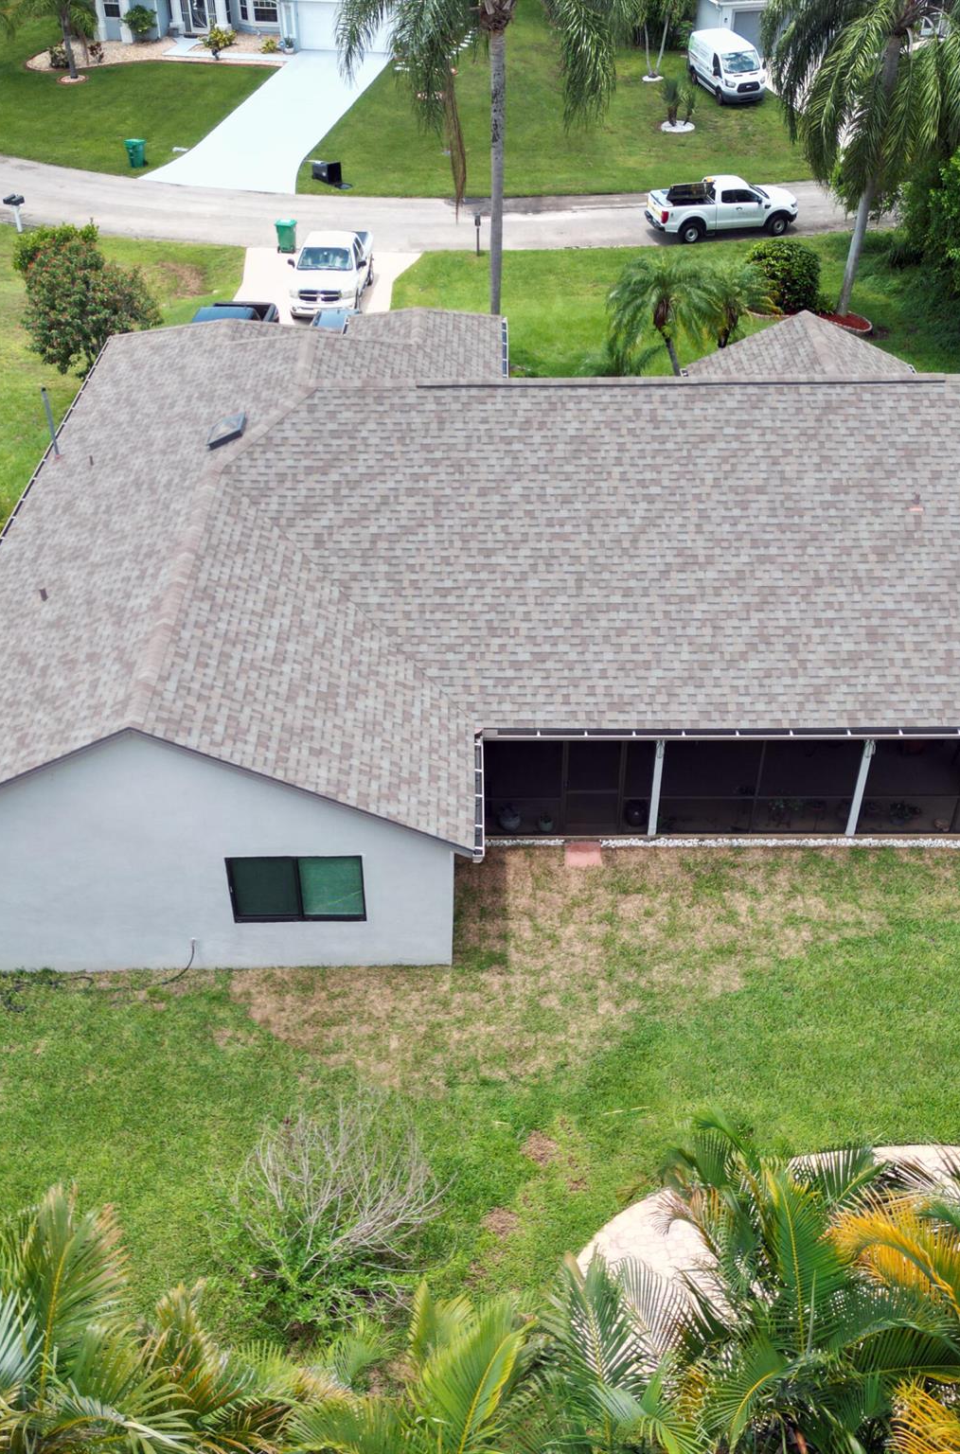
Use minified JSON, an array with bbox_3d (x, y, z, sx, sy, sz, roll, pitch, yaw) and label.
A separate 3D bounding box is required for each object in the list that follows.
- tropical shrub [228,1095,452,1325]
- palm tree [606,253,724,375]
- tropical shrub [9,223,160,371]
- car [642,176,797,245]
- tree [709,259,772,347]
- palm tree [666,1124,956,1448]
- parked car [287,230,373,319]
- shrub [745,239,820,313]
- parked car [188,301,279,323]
[{"bbox_3d":[-1.612,5.479,15.296,2.373,2.525,2.222,0,38,0],"label":"tropical shrub"},{"bbox_3d":[4.590,-9.631,33.404,2.878,3.889,2.878,0,38,0],"label":"palm tree"},{"bbox_3d":[-11.116,-12.057,38.125,3.900,4.000,3.800,0,38,0],"label":"tropical shrub"},{"bbox_3d":[8.614,-18.411,47.612,5.350,1.810,1.870,-9,39,-11],"label":"car"},{"bbox_3d":[6.155,-9.661,33.523,2.424,3.737,2.424,0,38,0],"label":"tree"},{"bbox_3d":[2.998,6.222,12.963,2.727,4.242,2.727,0,38,0],"label":"palm tree"},{"bbox_3d":[-4.641,-14.606,42.959,2.020,1.880,5.350,2,38,4],"label":"parked car"},{"bbox_3d":[9.366,-14.053,41.751,2.350,2.200,2.350,0,38,0],"label":"shrub"},{"bbox_3d":[-7.186,-10.583,37.882,1.980,1.900,5.700,3,38,4],"label":"parked car"}]

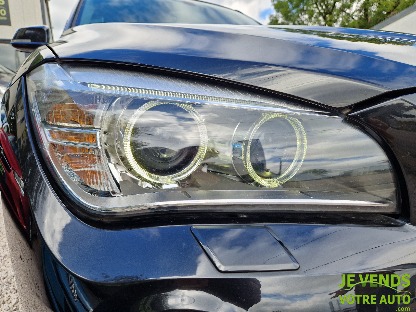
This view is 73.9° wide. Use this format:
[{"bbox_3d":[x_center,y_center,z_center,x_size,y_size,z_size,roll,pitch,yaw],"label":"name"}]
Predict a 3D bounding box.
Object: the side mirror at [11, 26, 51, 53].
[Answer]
[{"bbox_3d":[-0.989,-0.650,1.550,0.200,0.145,0.130,-5,12,-25],"label":"side mirror"}]

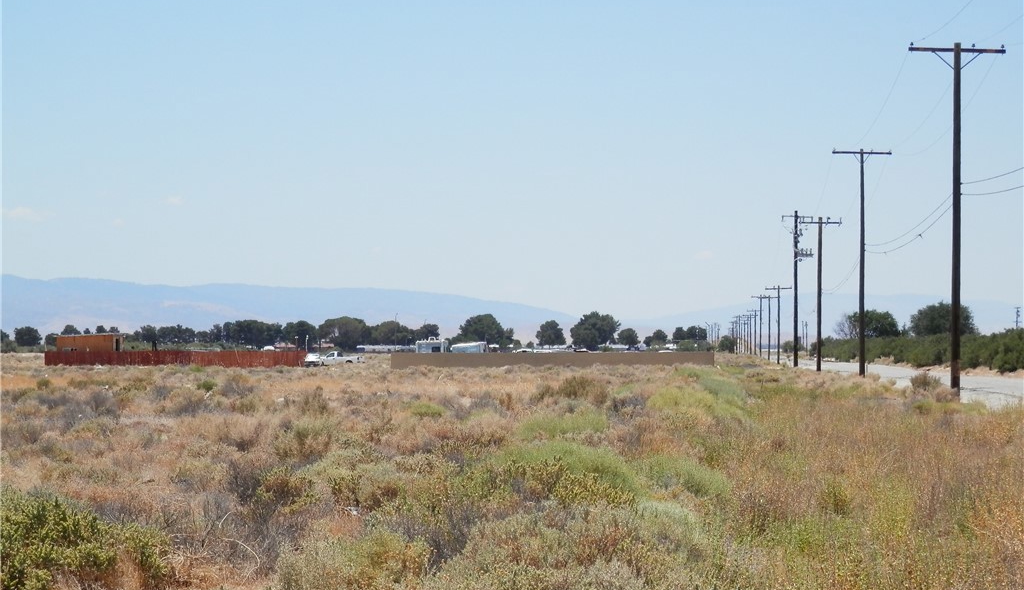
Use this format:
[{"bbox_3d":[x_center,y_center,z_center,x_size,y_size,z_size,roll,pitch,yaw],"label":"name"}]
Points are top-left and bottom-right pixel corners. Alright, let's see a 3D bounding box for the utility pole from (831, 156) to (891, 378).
[{"bbox_3d":[17.610,-1.575,158.000,3.050,11.514,0.300,0,-1,4],"label":"utility pole"}]

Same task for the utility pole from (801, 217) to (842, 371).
[{"bbox_3d":[22.504,-0.018,228.000,3.050,11.234,0.300,0,-1,4],"label":"utility pole"}]

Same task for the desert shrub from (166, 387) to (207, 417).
[{"bbox_3d":[-7.669,2.541,74.110,0.993,0.709,0.937,0,-1,0],"label":"desert shrub"}]

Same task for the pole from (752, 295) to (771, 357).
[{"bbox_3d":[38.718,4.892,487.000,3.050,9.784,0.350,0,-1,4],"label":"pole"}]

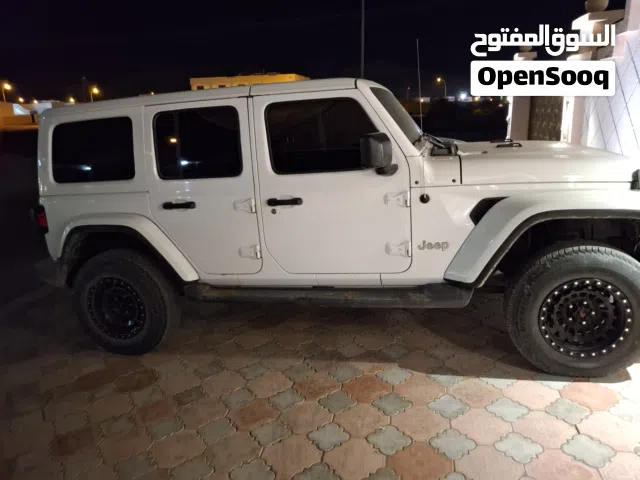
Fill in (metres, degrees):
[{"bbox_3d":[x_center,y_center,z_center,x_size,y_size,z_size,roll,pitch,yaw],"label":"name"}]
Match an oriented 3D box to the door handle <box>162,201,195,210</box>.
[{"bbox_3d":[-0.939,-0.237,3.093,0.228,0.050,0.055,-1,14,14],"label":"door handle"}]

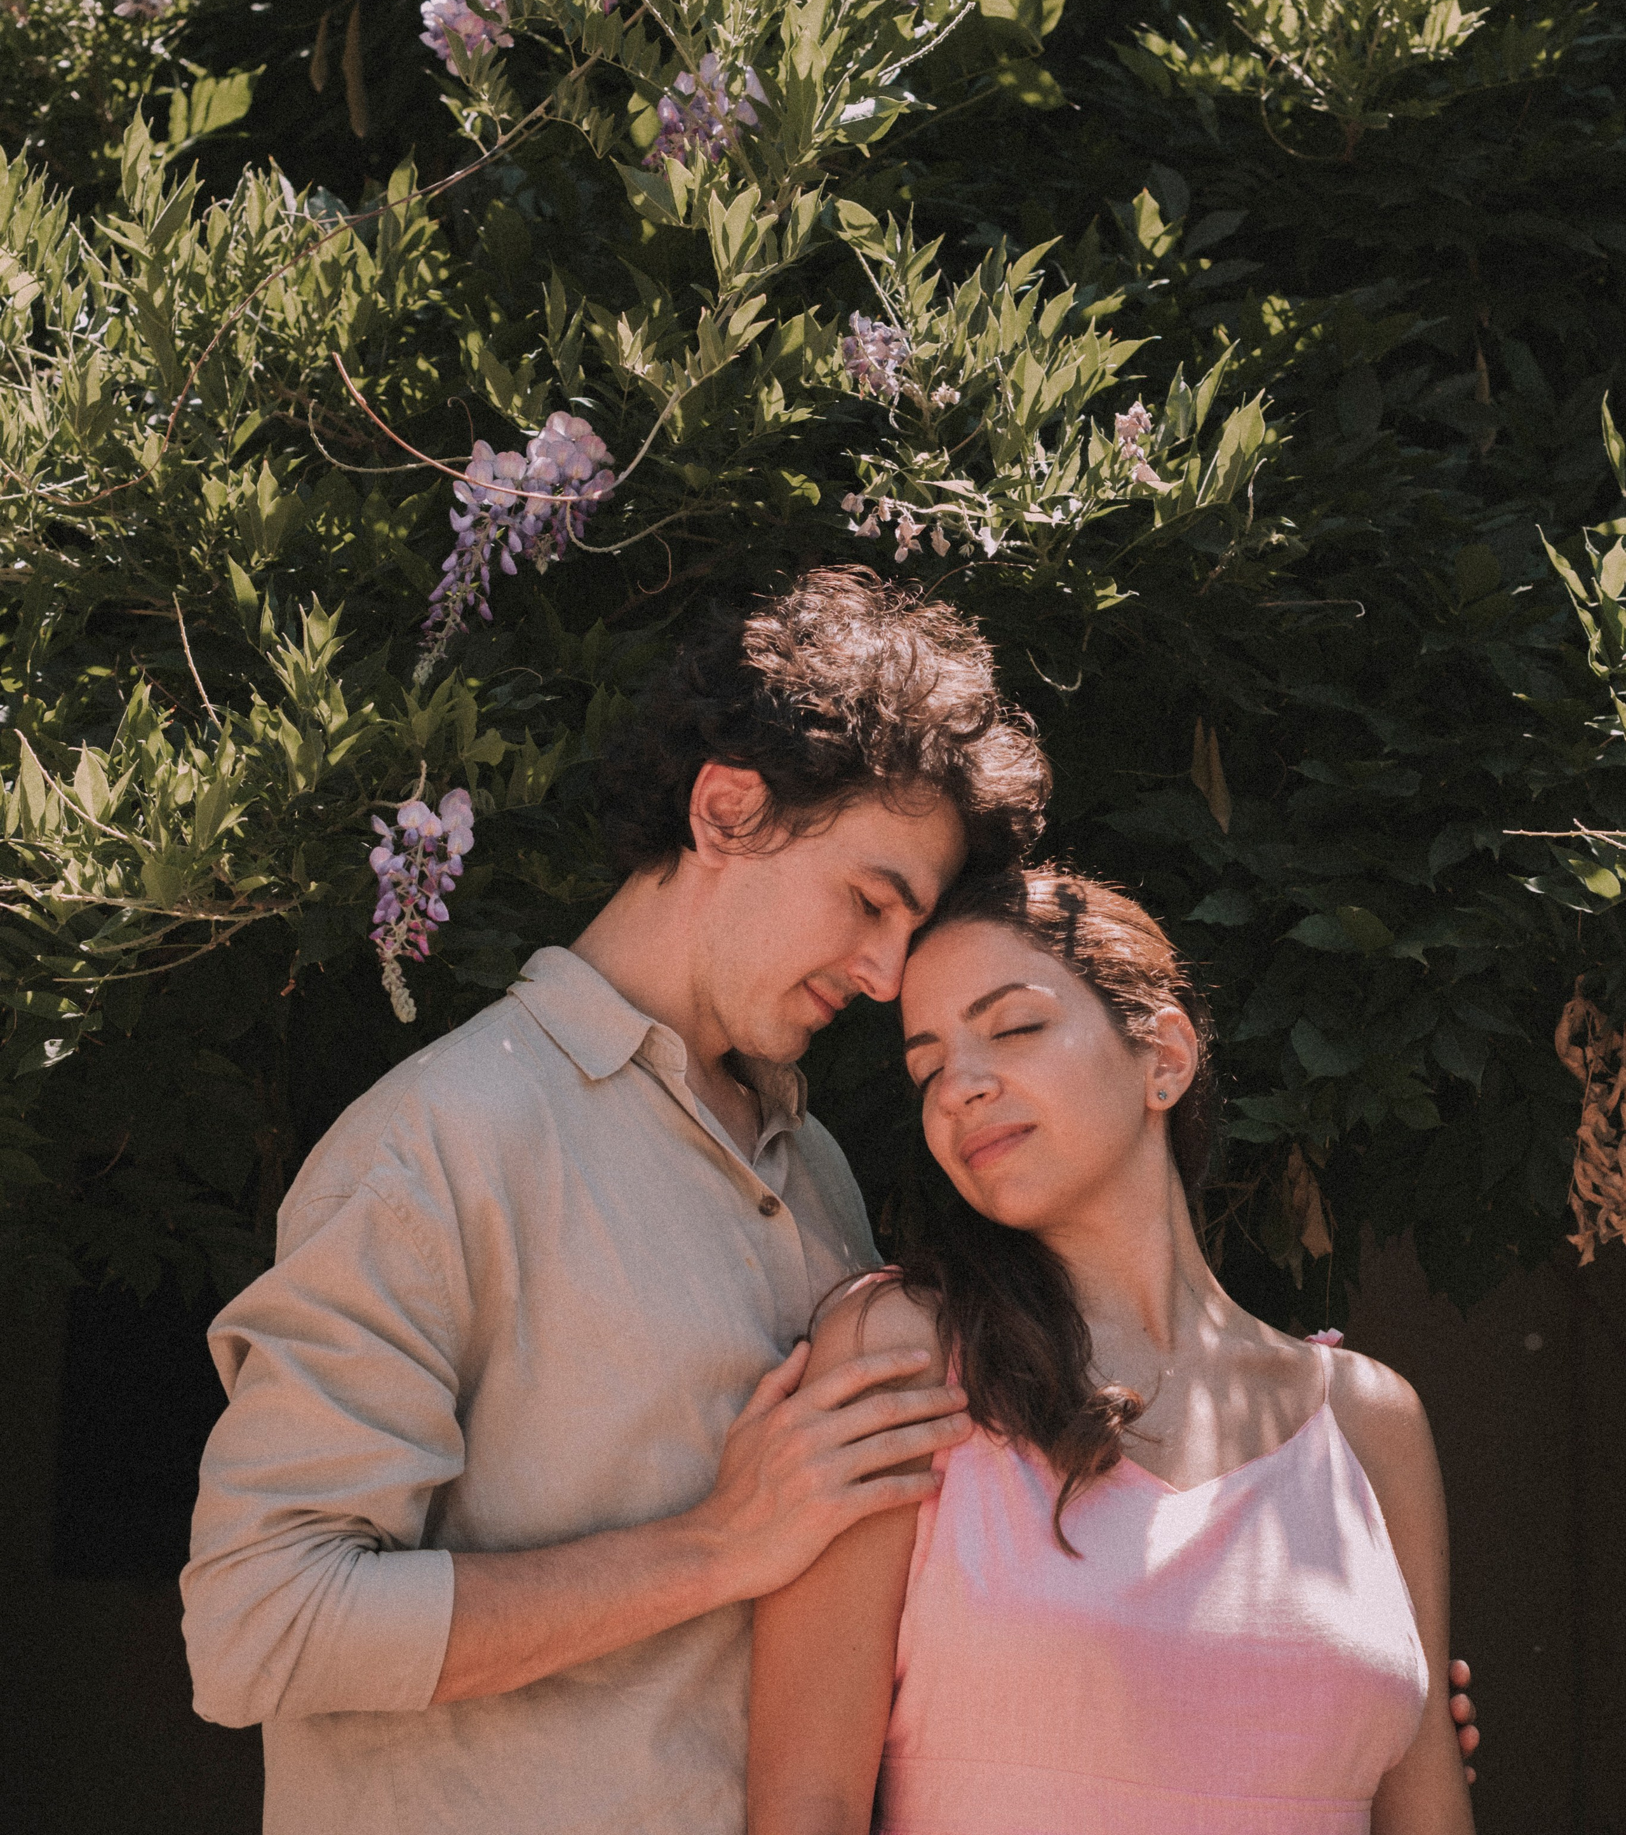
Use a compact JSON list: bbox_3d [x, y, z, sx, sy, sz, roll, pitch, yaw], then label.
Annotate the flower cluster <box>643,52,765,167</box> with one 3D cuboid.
[{"bbox_3d":[-0.076,-0.567,2.380,0.086,0.079,0.070,0,-2,0],"label":"flower cluster"}]

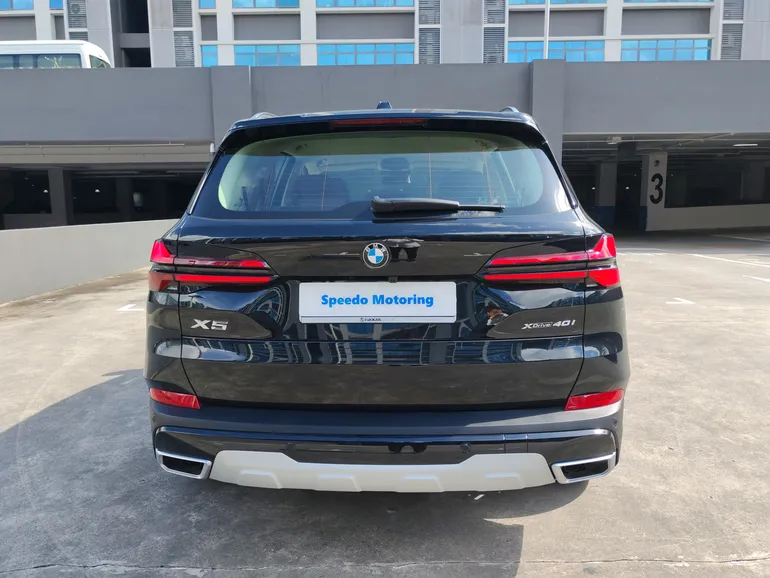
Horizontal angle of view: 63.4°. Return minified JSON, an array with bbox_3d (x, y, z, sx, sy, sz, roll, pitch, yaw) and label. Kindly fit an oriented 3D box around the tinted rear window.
[{"bbox_3d":[-0.017,-0.407,2.299,1.360,0.410,0.130,0,-27,3],"label":"tinted rear window"}]

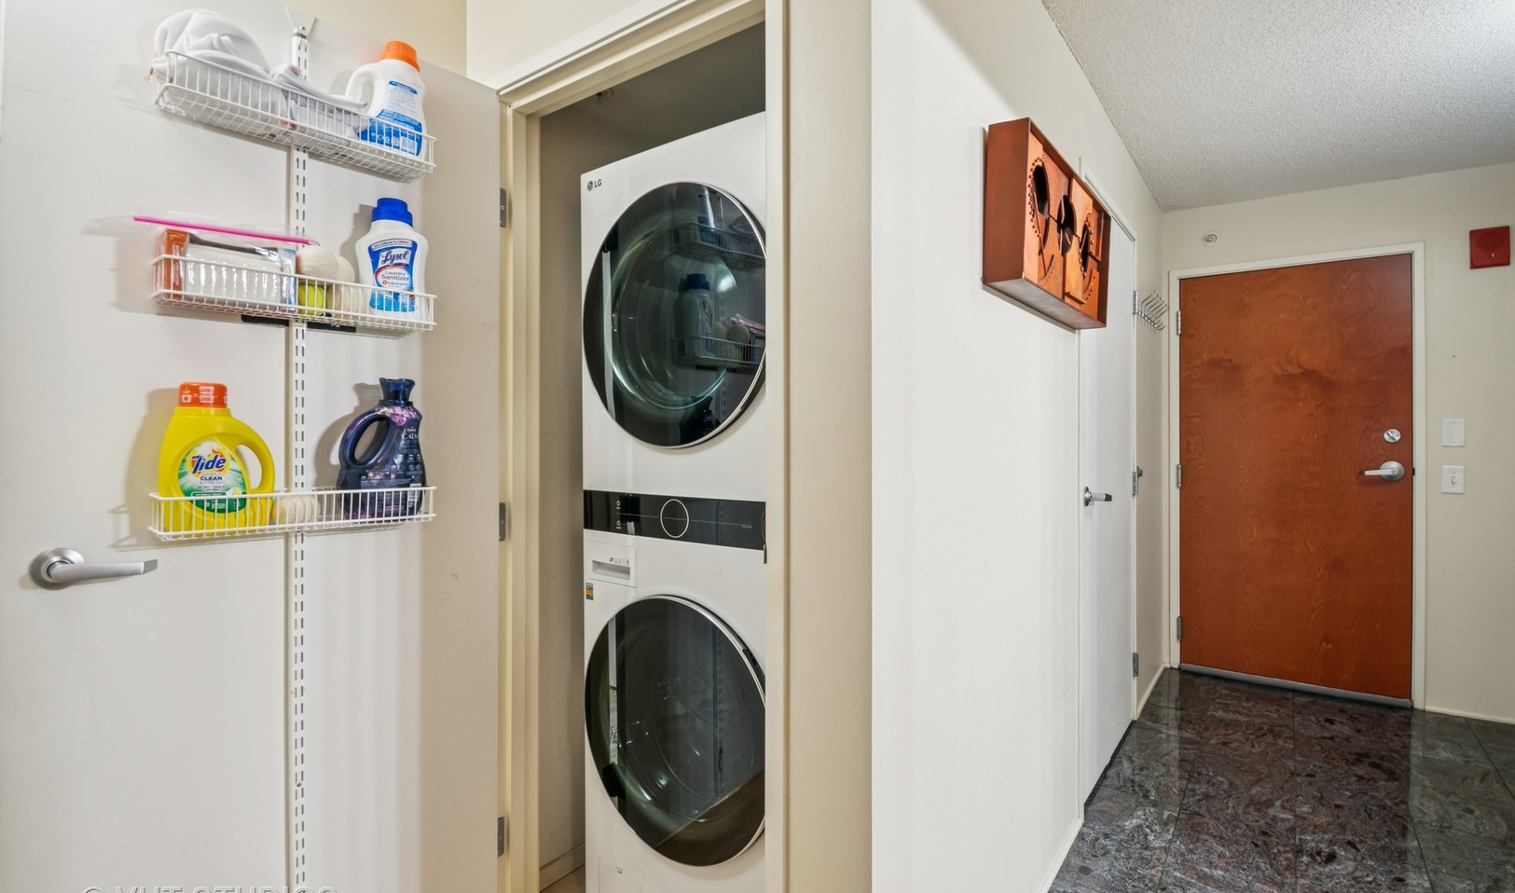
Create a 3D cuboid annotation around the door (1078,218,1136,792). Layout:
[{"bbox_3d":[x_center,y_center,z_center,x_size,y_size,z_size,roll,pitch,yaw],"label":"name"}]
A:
[{"bbox_3d":[1.309,0.145,2.385,0.045,2.040,0.885,0,0,40],"label":"door"}]

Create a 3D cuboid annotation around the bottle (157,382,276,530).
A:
[{"bbox_3d":[-0.945,0.018,1.105,0.158,0.258,0.100,0,0,-45],"label":"bottle"}]

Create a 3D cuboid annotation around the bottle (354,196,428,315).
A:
[{"bbox_3d":[-0.752,-0.392,1.298,0.122,0.238,0.080,0,0,-33],"label":"bottle"}]

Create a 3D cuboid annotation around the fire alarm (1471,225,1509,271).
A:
[{"bbox_3d":[3.146,-0.858,2.700,0.120,0.162,0.045,0,0,33],"label":"fire alarm"}]

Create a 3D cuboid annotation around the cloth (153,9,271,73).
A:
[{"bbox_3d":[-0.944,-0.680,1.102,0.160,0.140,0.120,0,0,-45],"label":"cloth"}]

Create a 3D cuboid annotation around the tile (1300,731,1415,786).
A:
[{"bbox_3d":[2.251,1.185,2.414,0.296,0.010,0.302,0,0,40],"label":"tile"}]

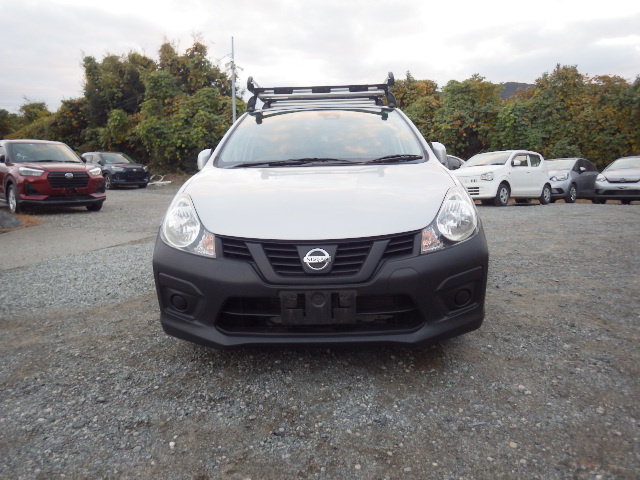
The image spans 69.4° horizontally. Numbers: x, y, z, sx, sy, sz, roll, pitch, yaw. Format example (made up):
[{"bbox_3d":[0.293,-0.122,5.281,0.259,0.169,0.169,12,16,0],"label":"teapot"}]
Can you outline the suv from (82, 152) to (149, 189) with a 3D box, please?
[{"bbox_3d":[-9.420,-3.160,20.900,3.995,1.620,1.695,8,12,39],"label":"suv"}]

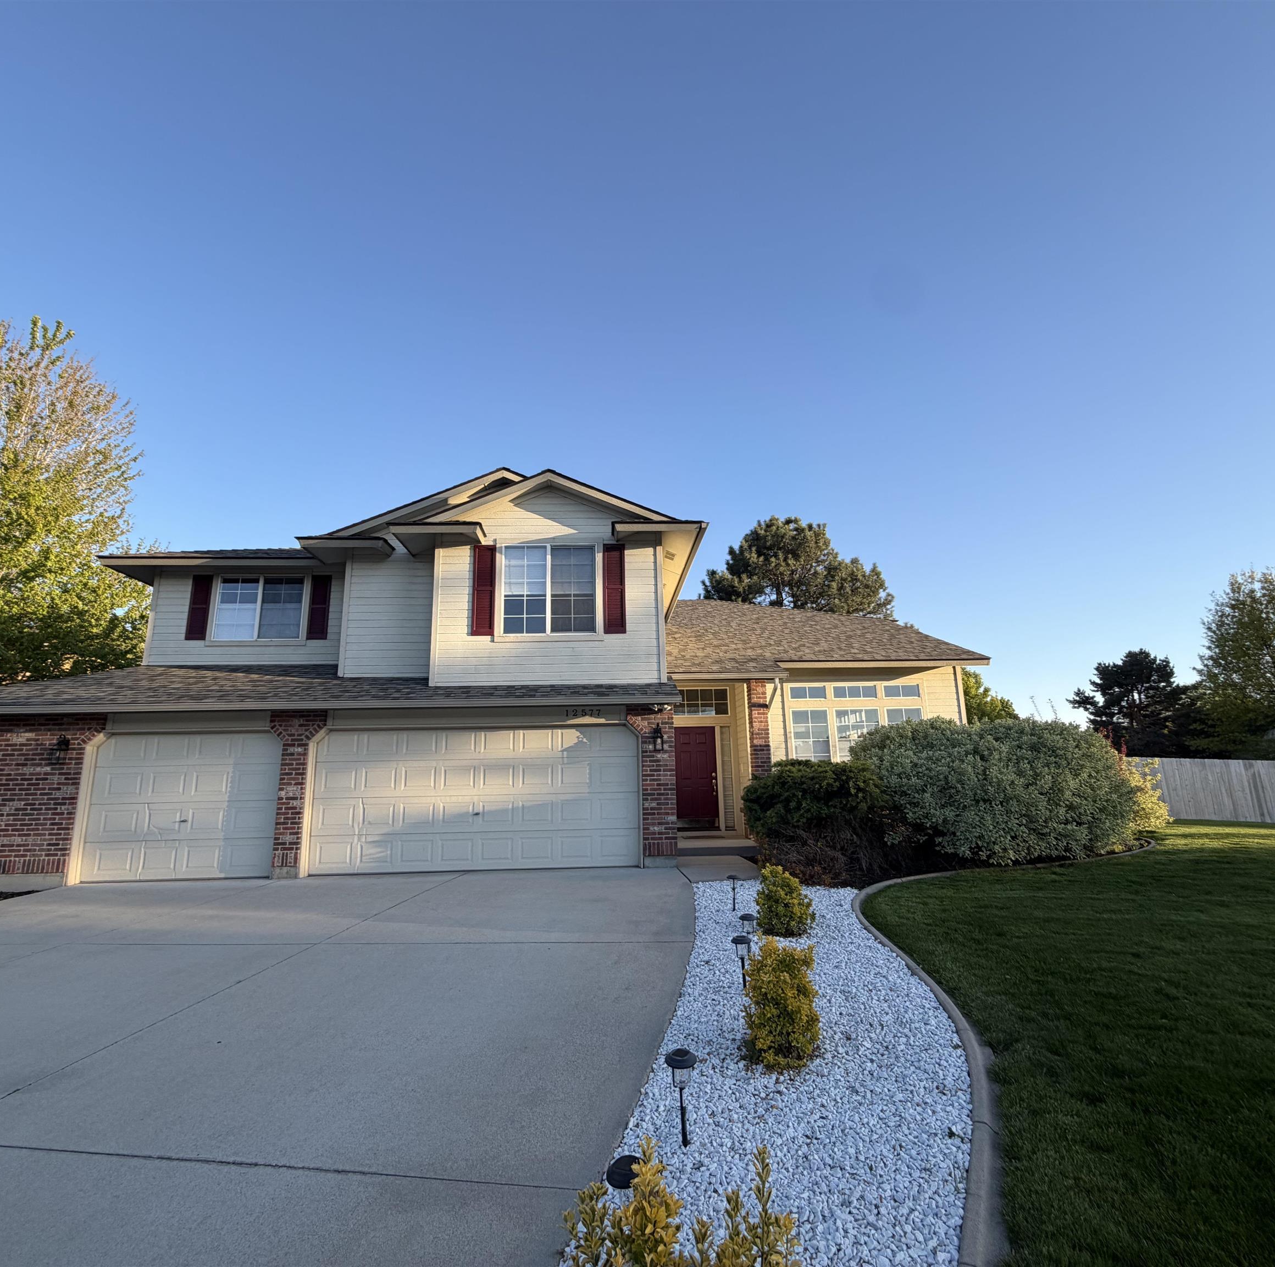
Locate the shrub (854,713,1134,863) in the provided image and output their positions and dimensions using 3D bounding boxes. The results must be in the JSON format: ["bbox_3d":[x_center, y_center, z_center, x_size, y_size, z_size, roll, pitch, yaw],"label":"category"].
[{"bbox_3d":[5.853,2.562,11.415,4.600,2.150,2.800,-1,-11,-3],"label":"shrub"}]

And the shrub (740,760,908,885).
[{"bbox_3d":[2.530,2.549,9.419,2.200,1.500,2.000,-1,-11,-3],"label":"shrub"}]

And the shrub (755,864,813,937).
[{"bbox_3d":[1.359,2.453,6.321,0.540,0.575,0.520,-1,-11,-3],"label":"shrub"}]

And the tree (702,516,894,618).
[{"bbox_3d":[7.361,0.927,30.777,8.800,12.800,8.800,-1,-11,-3],"label":"tree"}]

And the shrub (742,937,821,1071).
[{"bbox_3d":[0.773,1.968,3.663,0.410,0.580,0.400,-1,-11,-3],"label":"shrub"}]

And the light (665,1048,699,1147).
[{"bbox_3d":[0.185,1.917,2.818,0.140,0.360,0.140,-1,-11,-3],"label":"light"}]

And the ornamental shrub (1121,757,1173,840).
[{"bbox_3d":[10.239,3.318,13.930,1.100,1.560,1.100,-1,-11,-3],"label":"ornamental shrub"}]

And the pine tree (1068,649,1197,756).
[{"bbox_3d":[32.251,5.679,44.329,7.000,9.100,7.000,-1,-11,-3],"label":"pine tree"}]

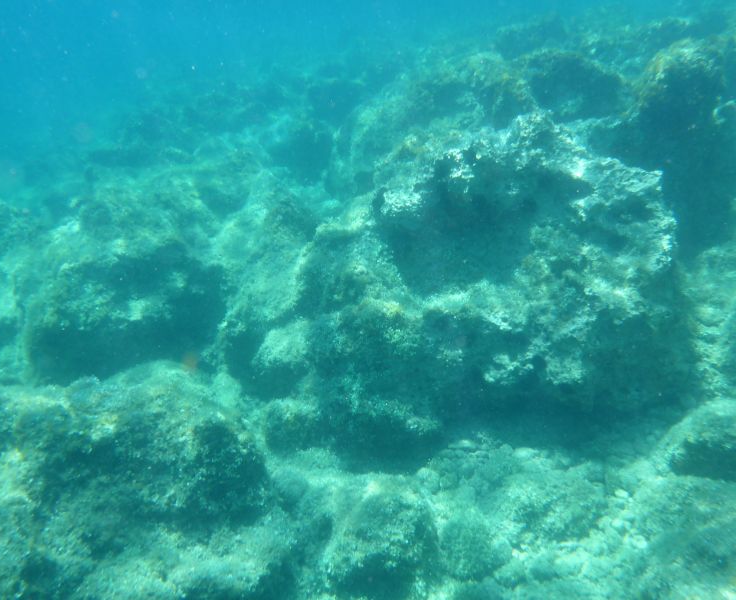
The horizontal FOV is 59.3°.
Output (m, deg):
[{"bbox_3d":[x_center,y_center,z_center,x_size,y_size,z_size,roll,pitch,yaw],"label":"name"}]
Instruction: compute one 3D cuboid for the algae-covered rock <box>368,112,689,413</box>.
[{"bbox_3d":[0.710,-0.210,3.200,1.350,1.050,1.000,0,22,0],"label":"algae-covered rock"}]

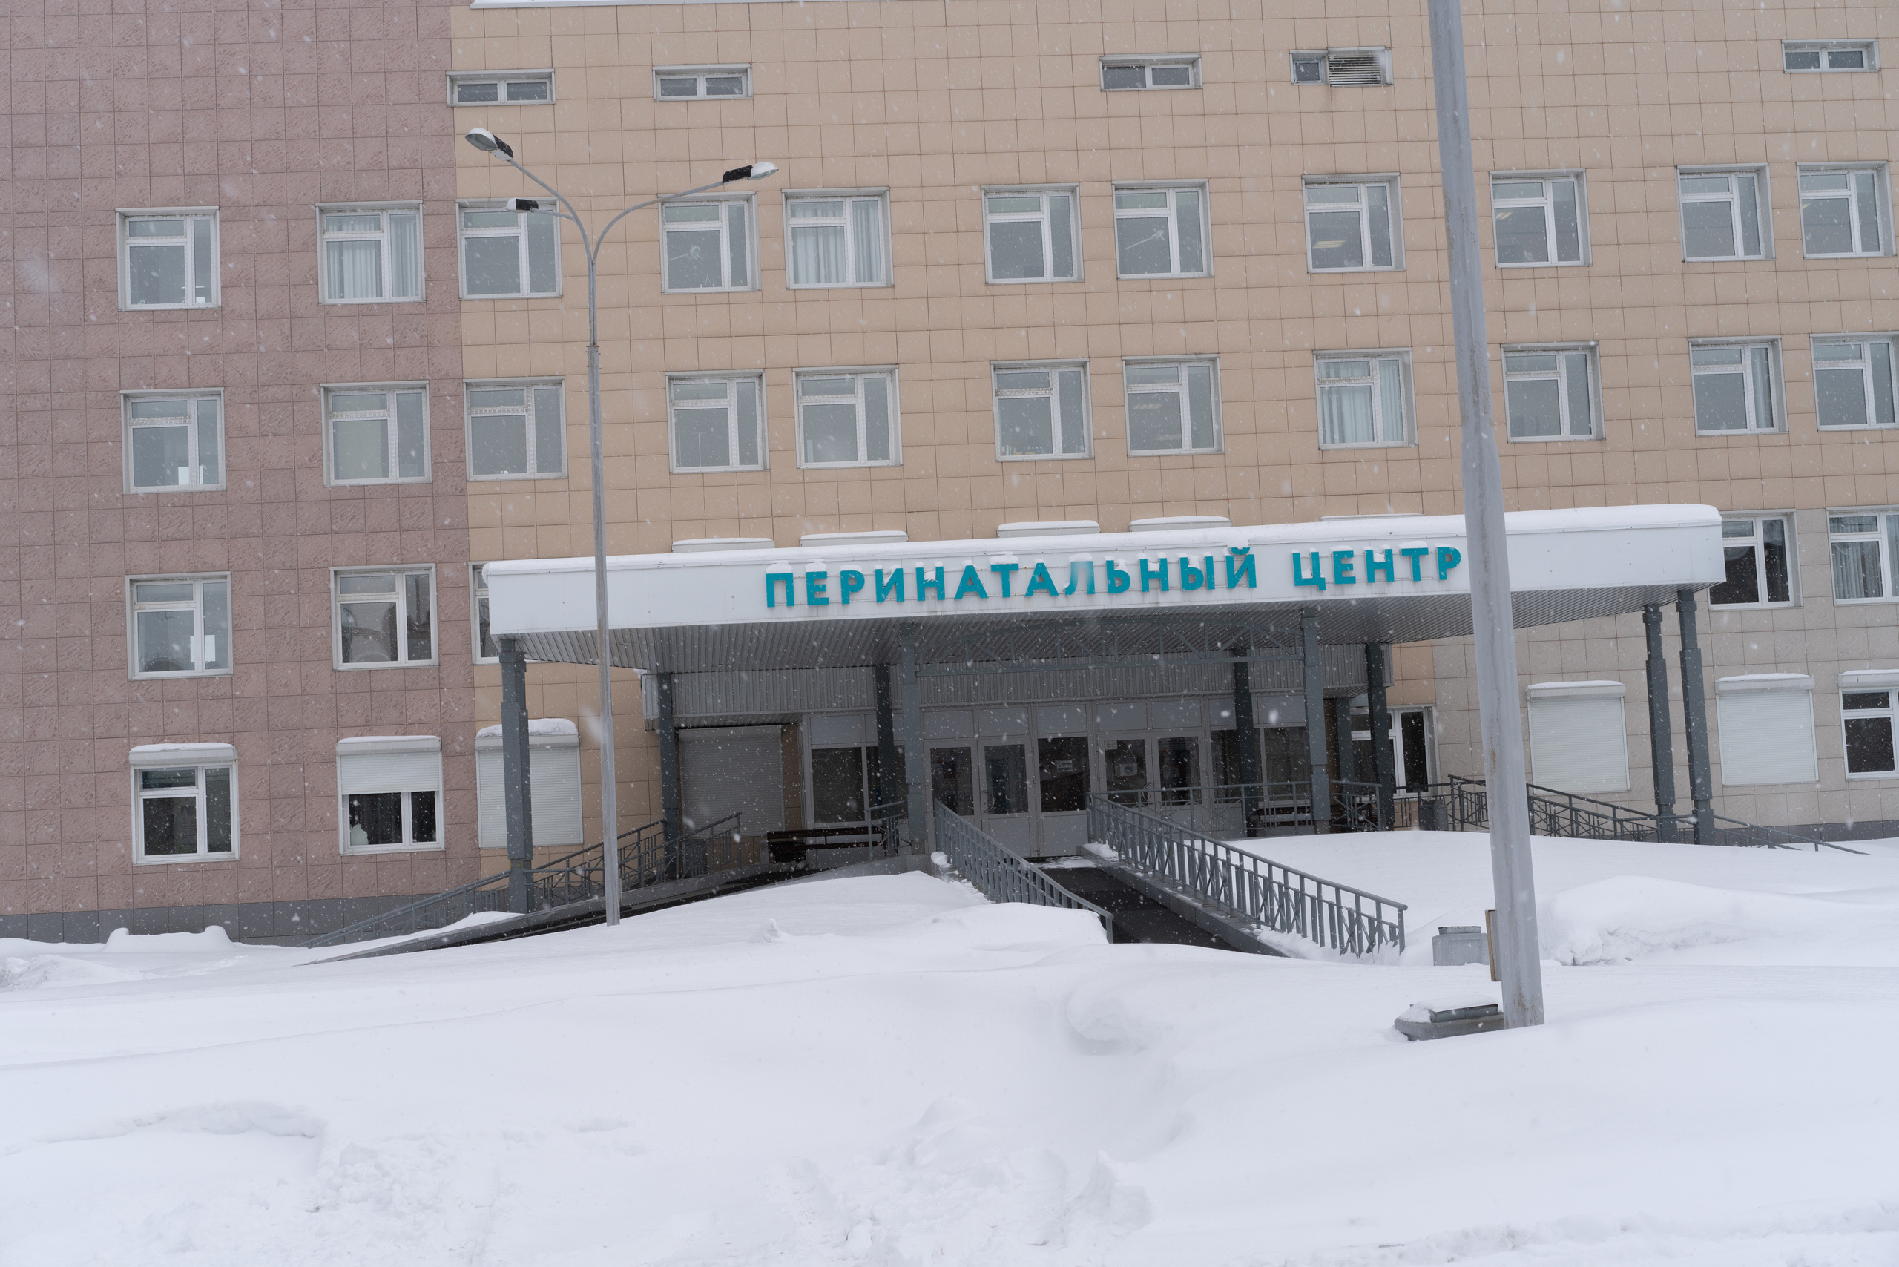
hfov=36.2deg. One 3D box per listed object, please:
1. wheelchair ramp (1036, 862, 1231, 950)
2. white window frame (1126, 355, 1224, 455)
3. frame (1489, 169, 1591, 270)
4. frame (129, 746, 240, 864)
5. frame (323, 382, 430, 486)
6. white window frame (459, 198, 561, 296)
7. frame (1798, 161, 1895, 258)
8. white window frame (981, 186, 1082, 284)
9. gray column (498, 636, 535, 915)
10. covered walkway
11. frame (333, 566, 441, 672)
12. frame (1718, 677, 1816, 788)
[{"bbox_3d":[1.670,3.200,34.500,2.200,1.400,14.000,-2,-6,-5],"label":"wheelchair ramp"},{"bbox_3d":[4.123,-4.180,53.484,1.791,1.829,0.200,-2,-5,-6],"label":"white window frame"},{"bbox_3d":[11.202,-7.846,55.043,1.851,1.824,0.200,-2,-5,-6],"label":"frame"},{"bbox_3d":[-13.419,3.000,51.026,1.835,2.067,0.250,-2,-5,-6],"label":"frame"},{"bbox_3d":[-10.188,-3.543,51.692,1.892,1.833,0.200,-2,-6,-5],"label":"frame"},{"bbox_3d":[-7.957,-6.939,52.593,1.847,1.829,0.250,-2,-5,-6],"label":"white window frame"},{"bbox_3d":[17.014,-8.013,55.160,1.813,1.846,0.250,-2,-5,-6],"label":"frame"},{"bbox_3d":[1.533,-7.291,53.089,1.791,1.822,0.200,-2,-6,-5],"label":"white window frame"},{"bbox_3d":[-6.404,2.086,42.770,0.300,4.102,0.300,-2,-5,-6],"label":"gray column"},{"bbox_3d":[2.309,1.333,47.225,18.830,5.024,7.400,-2,-5,-6],"label":"covered walkway"},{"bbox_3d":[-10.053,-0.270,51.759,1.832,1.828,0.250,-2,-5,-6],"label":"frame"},{"bbox_3d":[15.316,1.816,54.347,1.911,1.999,0.250,-2,-5,-6],"label":"frame"}]

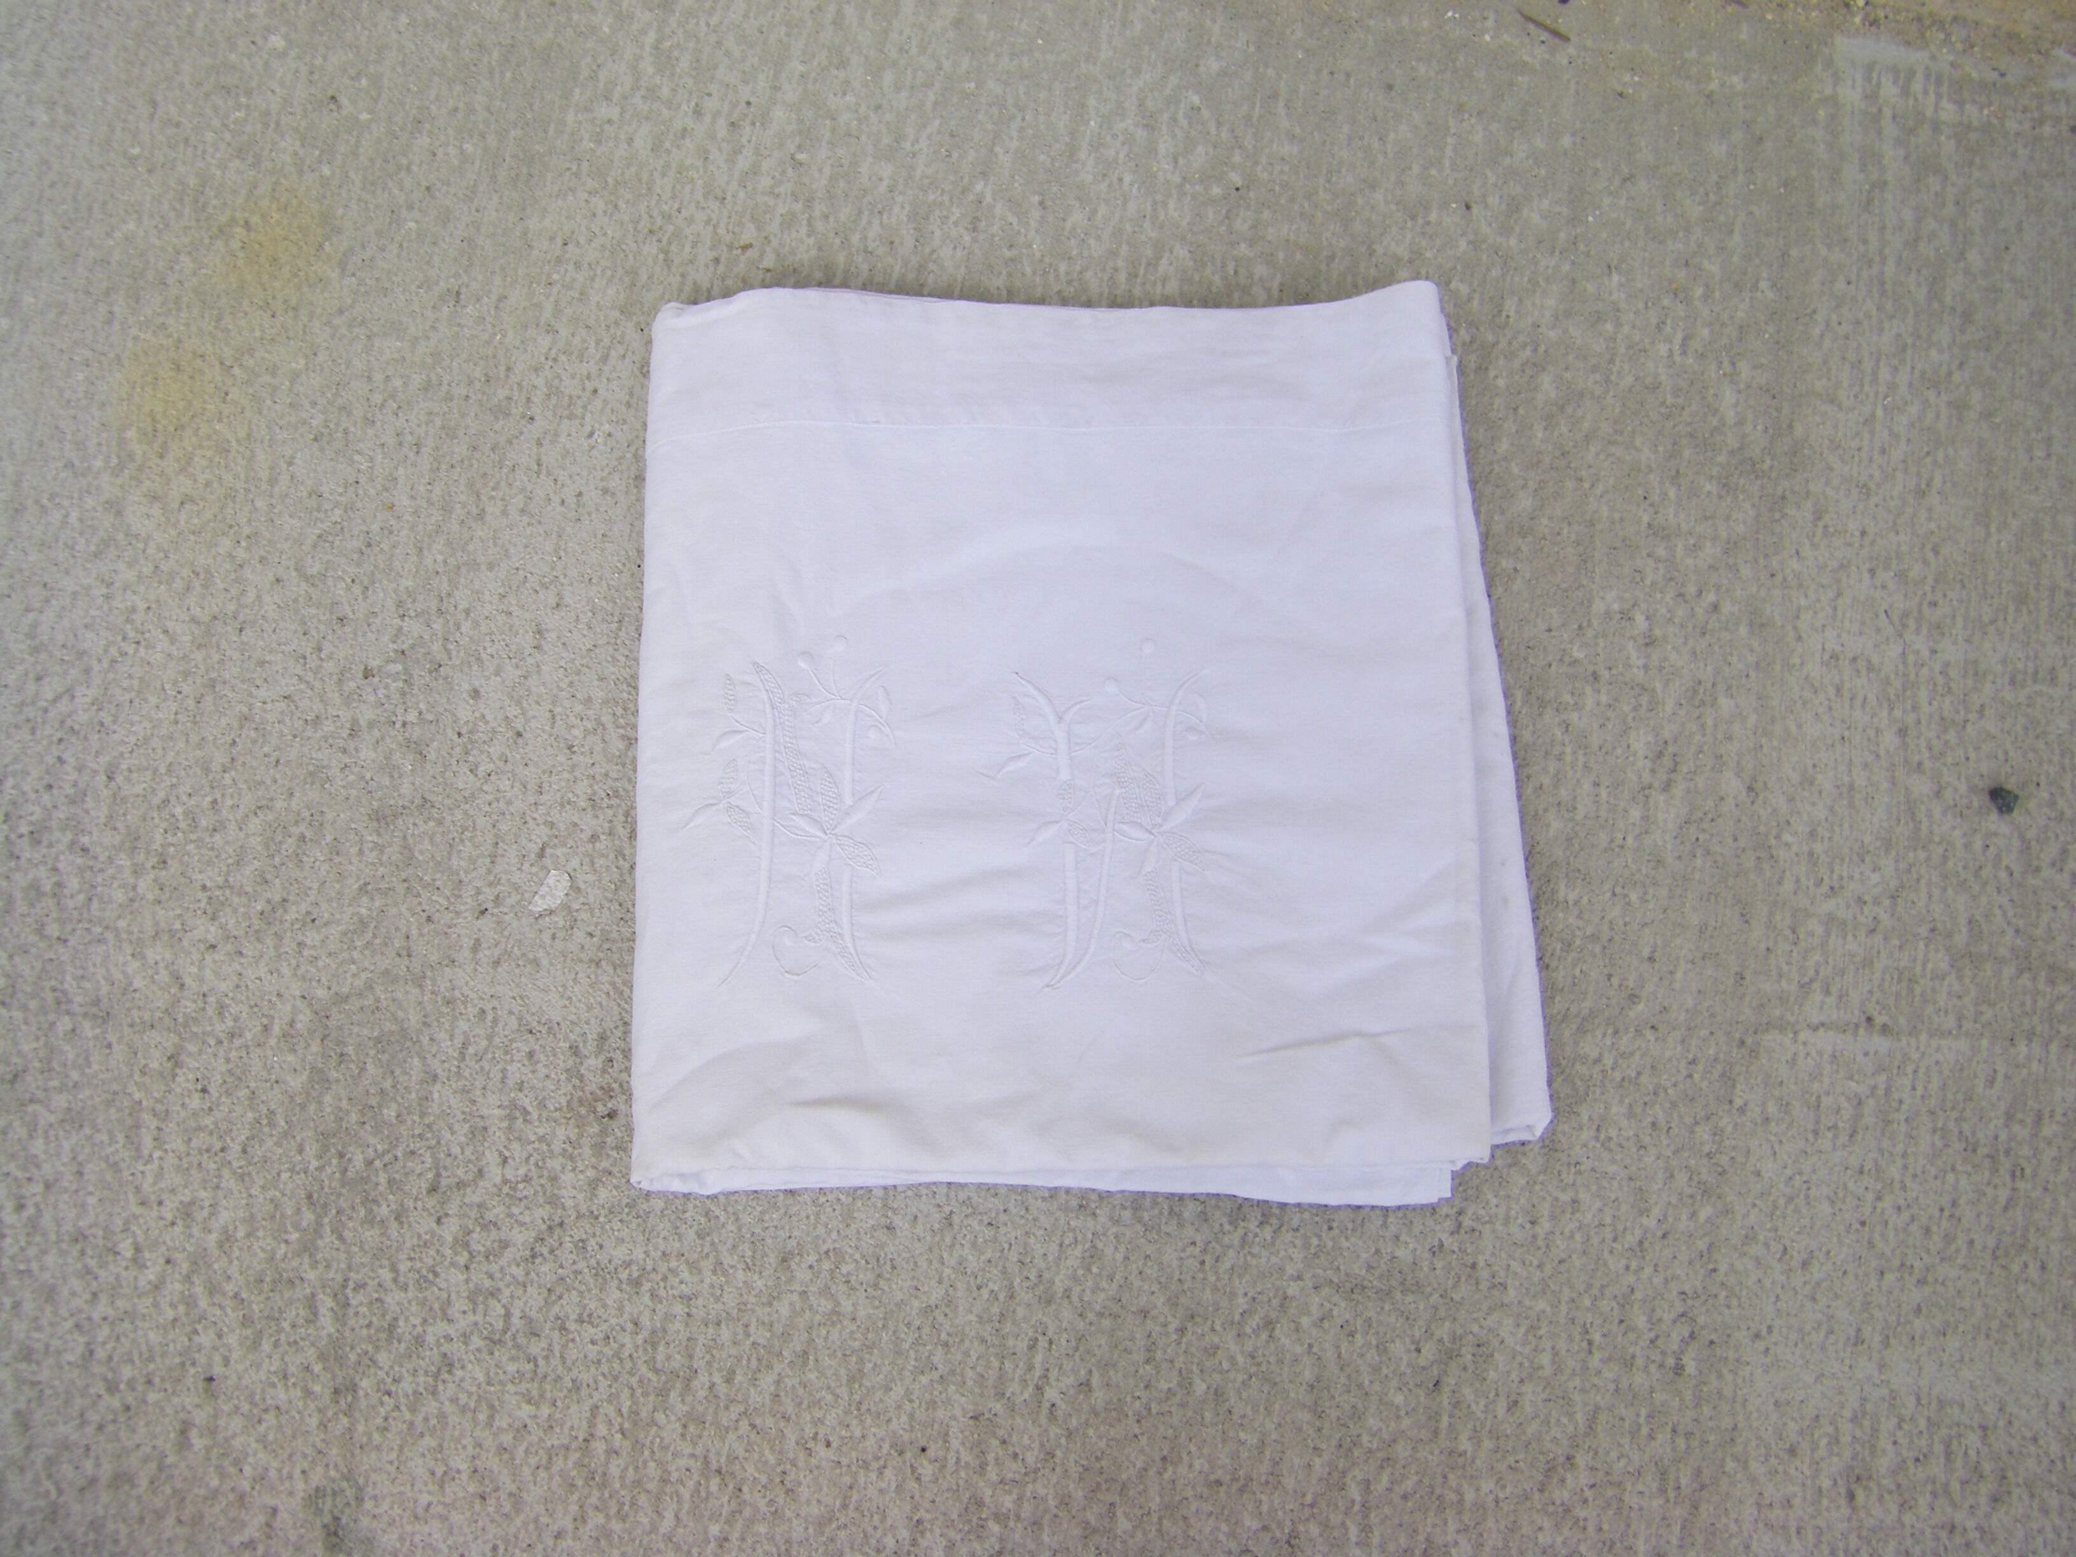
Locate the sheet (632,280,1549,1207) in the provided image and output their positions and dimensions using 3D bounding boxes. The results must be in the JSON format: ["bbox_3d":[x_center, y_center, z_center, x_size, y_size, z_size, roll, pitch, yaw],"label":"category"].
[{"bbox_3d":[0.028,-0.025,1.176,0.460,0.040,0.481,0,77,-1],"label":"sheet"}]

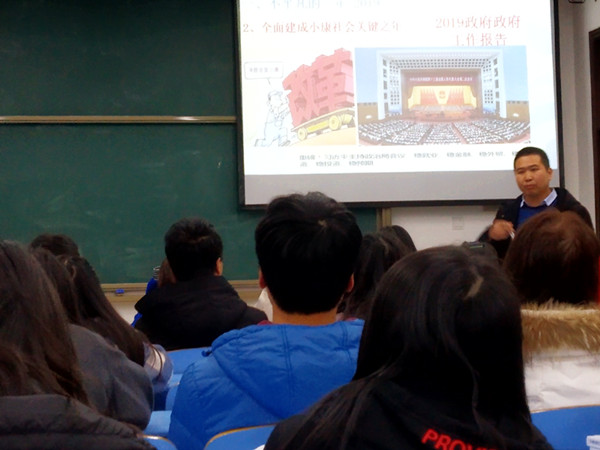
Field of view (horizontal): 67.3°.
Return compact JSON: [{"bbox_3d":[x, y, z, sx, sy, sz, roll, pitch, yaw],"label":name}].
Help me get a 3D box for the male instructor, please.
[{"bbox_3d":[1.188,0.457,2.212,0.560,1.700,0.400,-4,-4,43],"label":"male instructor"}]

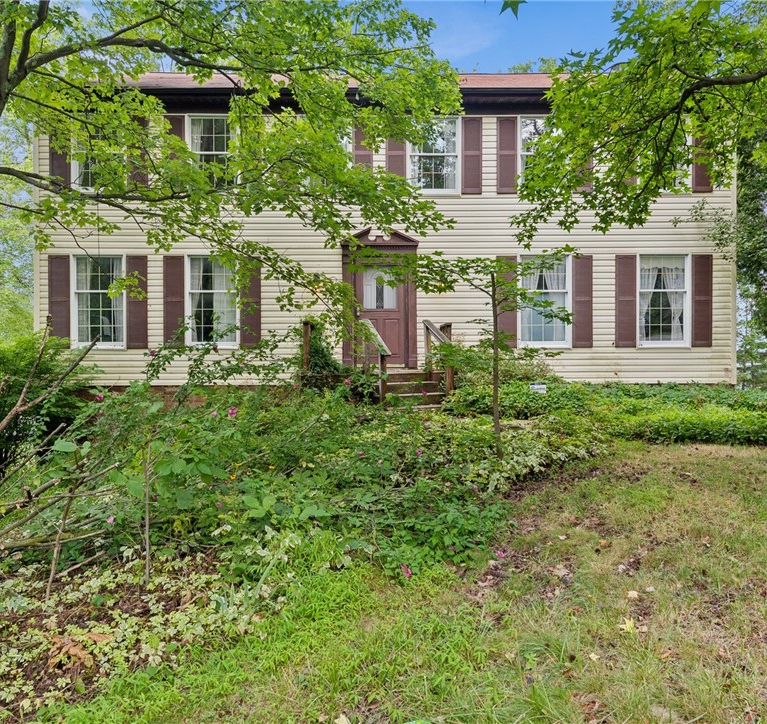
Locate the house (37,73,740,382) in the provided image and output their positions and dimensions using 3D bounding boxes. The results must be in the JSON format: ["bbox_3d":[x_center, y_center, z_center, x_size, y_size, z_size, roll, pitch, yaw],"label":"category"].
[{"bbox_3d":[0.020,-3.400,16.200,13.700,8.000,8.700,0,0,-1],"label":"house"}]

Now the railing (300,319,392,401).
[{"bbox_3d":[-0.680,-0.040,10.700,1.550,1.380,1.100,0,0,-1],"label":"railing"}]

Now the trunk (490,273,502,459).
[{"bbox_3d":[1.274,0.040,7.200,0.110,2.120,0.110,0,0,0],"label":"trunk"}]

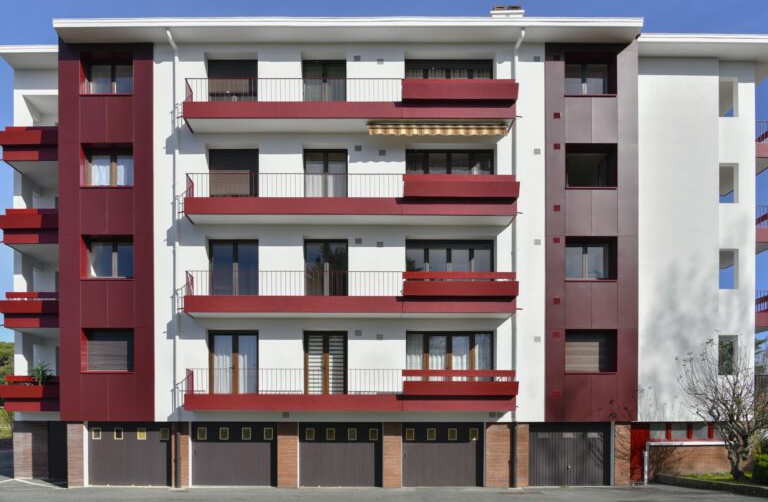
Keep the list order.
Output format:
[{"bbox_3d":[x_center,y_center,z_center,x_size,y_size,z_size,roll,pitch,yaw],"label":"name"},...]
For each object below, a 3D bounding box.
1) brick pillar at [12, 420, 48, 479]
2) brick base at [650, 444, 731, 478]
[{"bbox_3d":[-11.469,6.464,19.600,1.160,1.930,0.450,0,0,0],"label":"brick pillar"},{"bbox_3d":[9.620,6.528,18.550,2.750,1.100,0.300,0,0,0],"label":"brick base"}]

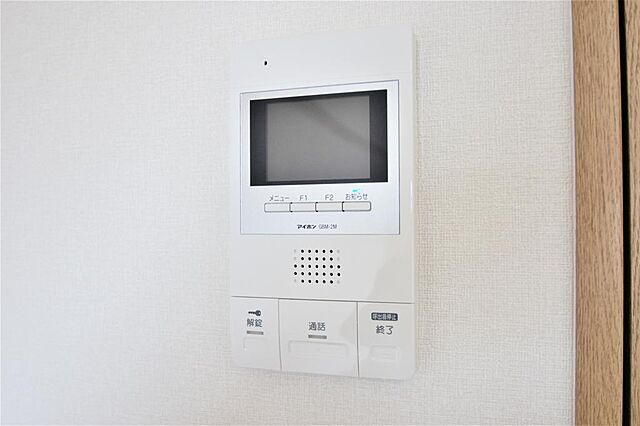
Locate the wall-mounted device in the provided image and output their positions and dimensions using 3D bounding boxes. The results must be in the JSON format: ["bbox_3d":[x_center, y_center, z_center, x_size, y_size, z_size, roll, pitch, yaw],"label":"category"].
[{"bbox_3d":[0.003,-0.005,0.332,0.125,0.226,0.030,0,0,15],"label":"wall-mounted device"}]

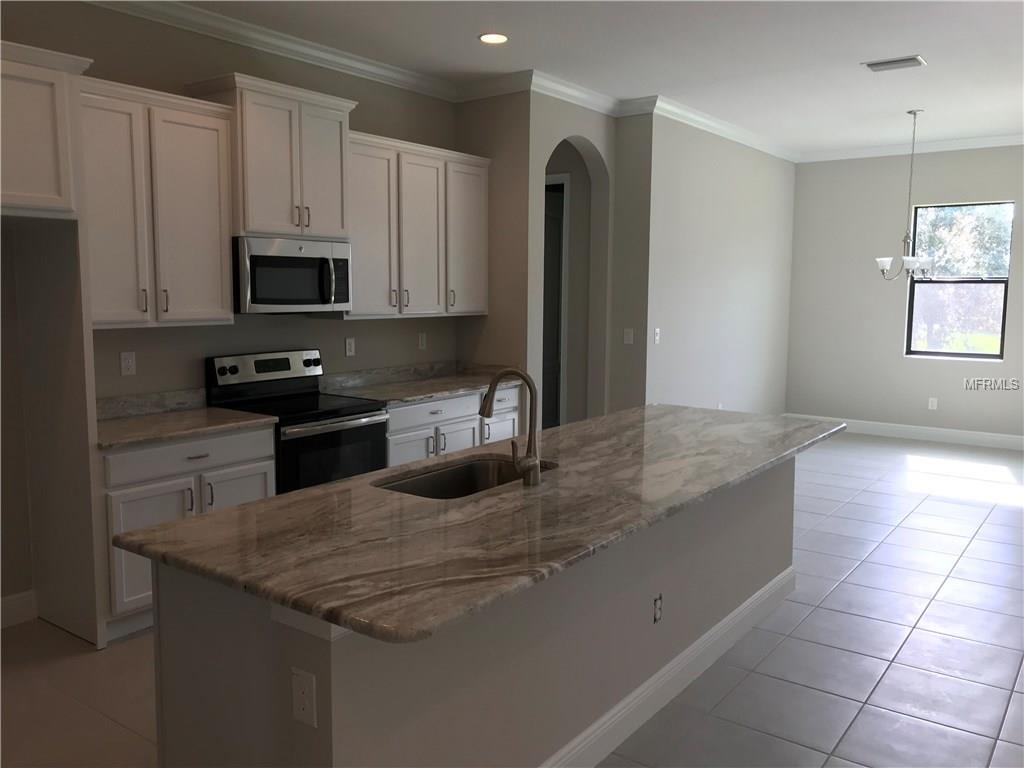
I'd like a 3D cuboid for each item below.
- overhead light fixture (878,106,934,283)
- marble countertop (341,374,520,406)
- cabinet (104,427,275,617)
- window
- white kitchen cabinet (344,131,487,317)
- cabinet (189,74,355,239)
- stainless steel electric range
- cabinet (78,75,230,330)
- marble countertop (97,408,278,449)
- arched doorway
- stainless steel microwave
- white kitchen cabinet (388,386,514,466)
[{"bbox_3d":[3.304,-1.558,6.874,0.492,1.381,0.492,5,8,37],"label":"overhead light fixture"},{"bbox_3d":[-0.591,0.029,5.627,0.653,0.033,1.383,5,8,37],"label":"marble countertop"},{"bbox_3d":[-1.754,0.627,4.151,0.632,0.825,0.928,5,8,37],"label":"cabinet"},{"bbox_3d":[4.522,-1.032,8.382,0.894,1.532,0.090,5,8,37],"label":"window"},{"bbox_3d":[-0.710,-1.018,5.599,0.341,1.123,1.383,5,8,37],"label":"white kitchen cabinet"},{"bbox_3d":[-1.327,-1.219,4.682,0.417,0.803,0.805,5,8,37],"label":"cabinet"},{"bbox_3d":[-1.213,0.427,4.787,0.673,1.182,0.767,5,8,37],"label":"stainless steel electric range"},{"bbox_3d":[-1.864,-0.846,4.068,0.341,1.123,0.928,5,8,37],"label":"cabinet"},{"bbox_3d":[-1.744,0.201,4.096,0.653,0.033,0.928,5,8,37],"label":"marble countertop"},{"bbox_3d":[0.442,-0.536,6.476,0.173,2.721,0.916,5,8,37],"label":"arched doorway"},{"bbox_3d":[-1.335,-0.621,4.760,0.397,0.403,0.765,5,8,37],"label":"stainless steel microwave"},{"bbox_3d":[-0.601,0.465,5.683,0.632,0.845,1.383,5,8,37],"label":"white kitchen cabinet"}]

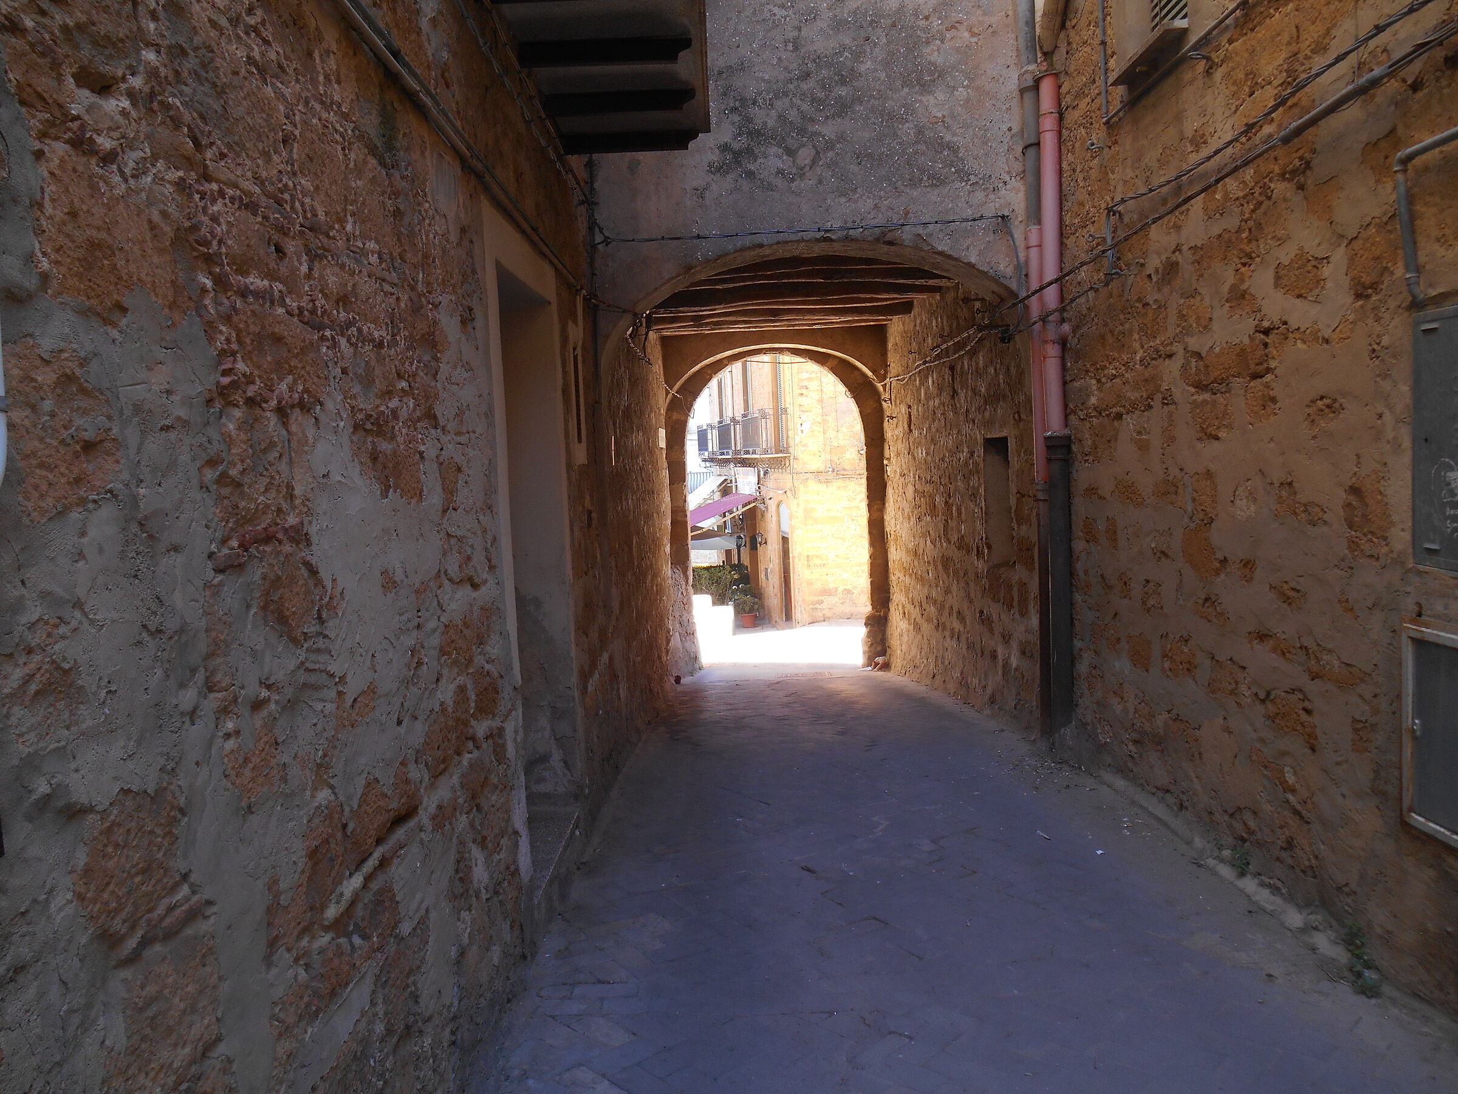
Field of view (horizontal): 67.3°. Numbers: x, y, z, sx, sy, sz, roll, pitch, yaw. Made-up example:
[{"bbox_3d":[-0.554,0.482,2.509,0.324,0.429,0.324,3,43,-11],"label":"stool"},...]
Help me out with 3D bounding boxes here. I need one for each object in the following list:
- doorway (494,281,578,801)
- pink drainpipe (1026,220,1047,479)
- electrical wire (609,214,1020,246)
[{"bbox_3d":[-0.889,0.112,4.437,0.280,2.300,1.050,-2,4,1],"label":"doorway"},{"bbox_3d":[1.851,-1.154,6.552,0.095,1.540,0.095,-2,4,1],"label":"pink drainpipe"},{"bbox_3d":[0.436,-1.876,6.439,2.440,0.100,0.060,-2,4,1],"label":"electrical wire"}]

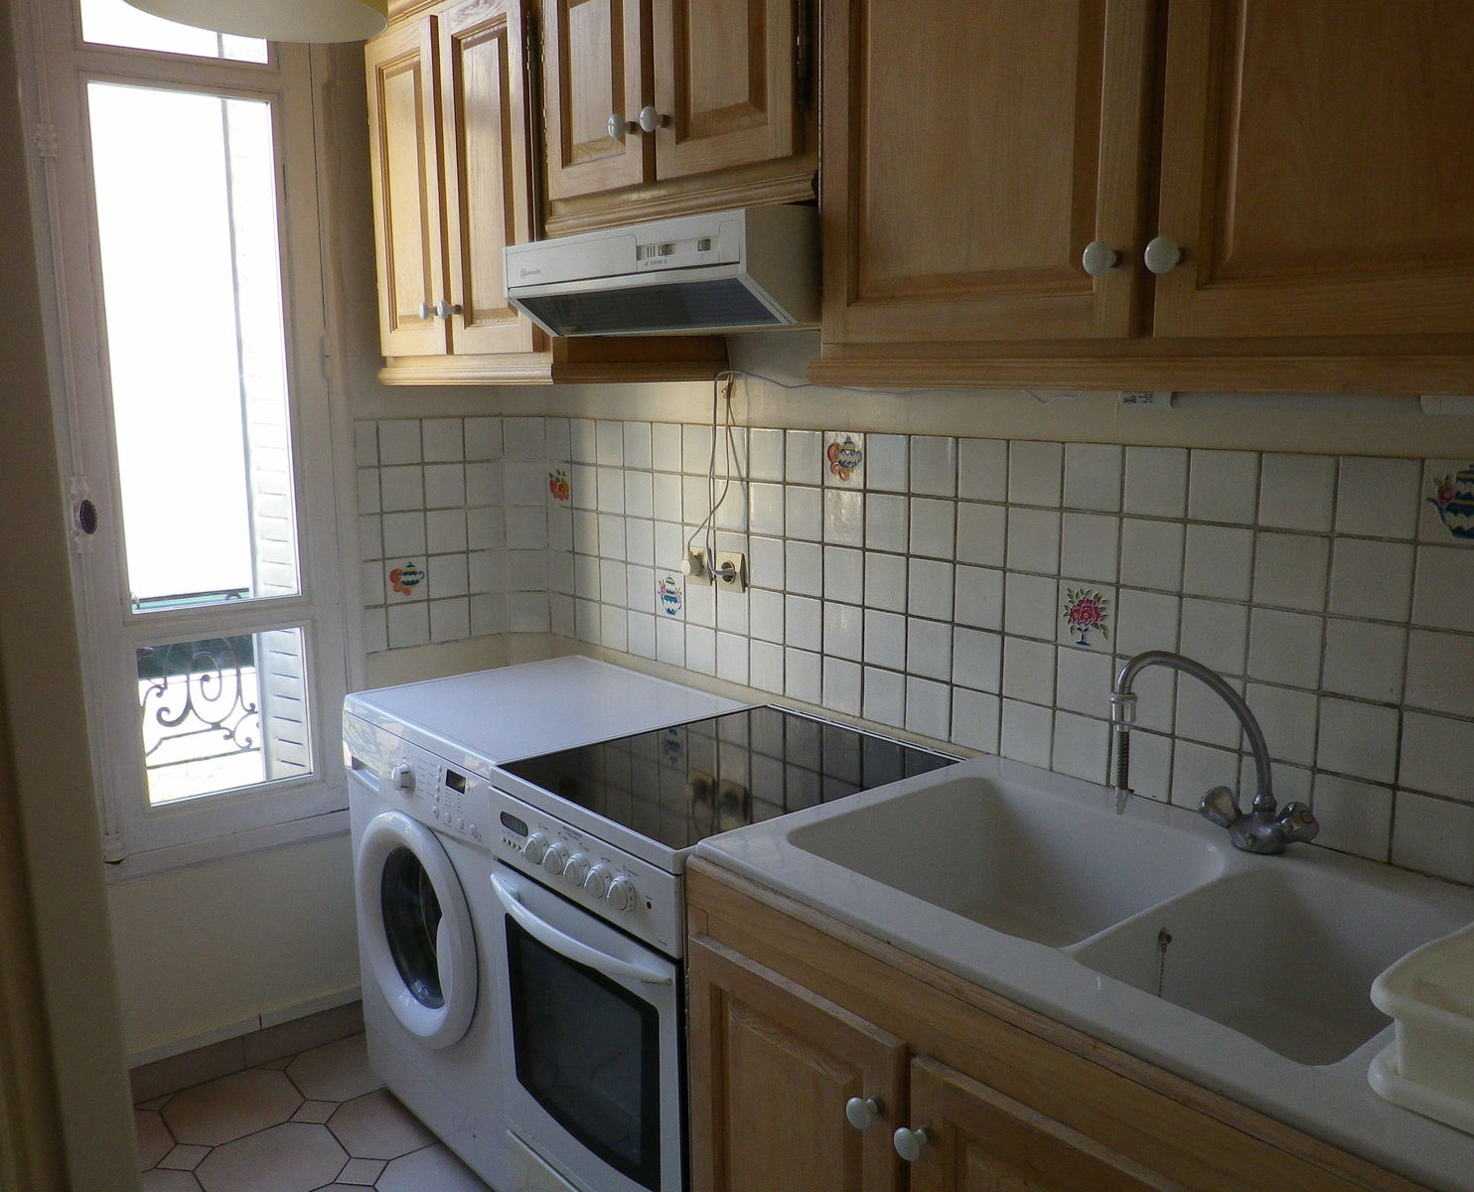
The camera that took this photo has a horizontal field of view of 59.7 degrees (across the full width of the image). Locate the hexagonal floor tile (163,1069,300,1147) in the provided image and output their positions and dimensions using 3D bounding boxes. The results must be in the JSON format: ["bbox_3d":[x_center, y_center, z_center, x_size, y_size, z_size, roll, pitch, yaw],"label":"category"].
[{"bbox_3d":[-1.035,1.052,2.643,0.248,0.010,0.248,-8,13,-36],"label":"hexagonal floor tile"}]

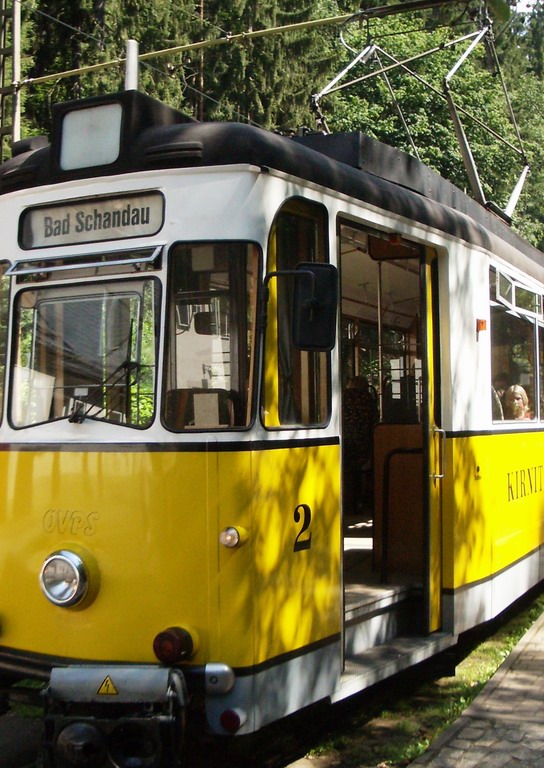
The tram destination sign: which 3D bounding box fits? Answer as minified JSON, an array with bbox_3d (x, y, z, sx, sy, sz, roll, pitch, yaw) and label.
[{"bbox_3d":[-0.816,-0.737,4.676,0.761,0.194,0.060,-2,-5,25],"label":"tram destination sign"}]

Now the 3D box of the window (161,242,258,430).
[{"bbox_3d":[-0.260,-0.201,4.398,0.405,0.794,0.050,-1,-5,0],"label":"window"}]

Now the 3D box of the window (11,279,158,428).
[{"bbox_3d":[-0.838,-0.130,4.590,0.765,0.648,0.050,-2,-6,25],"label":"window"}]

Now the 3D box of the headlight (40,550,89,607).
[{"bbox_3d":[-0.890,0.830,4.418,0.240,0.240,0.090,-2,-2,25],"label":"headlight"}]

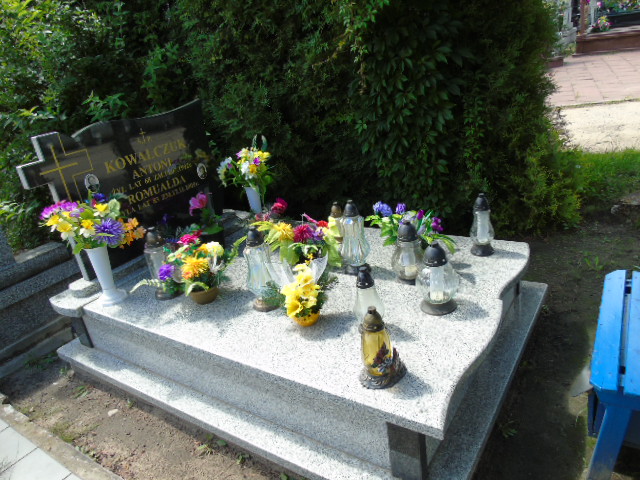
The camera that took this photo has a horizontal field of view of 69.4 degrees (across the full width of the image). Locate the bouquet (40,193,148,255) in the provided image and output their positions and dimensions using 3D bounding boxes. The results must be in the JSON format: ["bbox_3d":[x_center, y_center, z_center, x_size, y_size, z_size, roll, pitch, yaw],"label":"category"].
[{"bbox_3d":[-1.063,-0.077,2.160,0.450,0.270,0.340,-21,26,-29],"label":"bouquet"}]

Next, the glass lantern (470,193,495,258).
[{"bbox_3d":[0.748,-0.079,2.127,0.114,0.291,0.114,-1,23,19],"label":"glass lantern"}]

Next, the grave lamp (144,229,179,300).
[{"bbox_3d":[-0.748,0.108,2.174,0.140,0.335,0.140,-16,24,-18],"label":"grave lamp"}]

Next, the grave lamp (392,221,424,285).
[{"bbox_3d":[0.378,0.047,1.981,0.136,0.276,0.136,-5,22,11],"label":"grave lamp"}]

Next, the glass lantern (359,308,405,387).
[{"bbox_3d":[0.180,0.314,1.425,0.141,0.254,0.131,-26,27,-36],"label":"glass lantern"}]

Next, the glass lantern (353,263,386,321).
[{"bbox_3d":[0.178,0.215,1.699,0.125,0.260,0.125,-6,23,6],"label":"glass lantern"}]

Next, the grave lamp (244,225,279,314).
[{"bbox_3d":[-0.260,0.115,1.949,0.126,0.364,0.126,-12,22,-8],"label":"grave lamp"}]

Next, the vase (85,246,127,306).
[{"bbox_3d":[-1.054,0.163,2.252,0.150,0.260,0.150,-19,25,-24],"label":"vase"}]

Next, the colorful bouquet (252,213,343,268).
[{"bbox_3d":[-0.102,0.033,2.160,0.398,0.223,0.272,-10,22,-3],"label":"colorful bouquet"}]

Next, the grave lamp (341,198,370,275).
[{"bbox_3d":[0.154,-0.015,2.155,0.140,0.340,0.140,-6,23,4],"label":"grave lamp"}]

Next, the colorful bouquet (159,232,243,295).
[{"bbox_3d":[-0.562,0.123,2.118,0.349,0.233,0.272,-15,23,-15],"label":"colorful bouquet"}]

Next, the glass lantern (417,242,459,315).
[{"bbox_3d":[0.447,0.143,1.761,0.165,0.275,0.165,-2,23,14],"label":"glass lantern"}]

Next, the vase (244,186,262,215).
[{"bbox_3d":[-0.393,-0.214,2.954,0.121,0.262,0.121,-12,22,-7],"label":"vase"}]

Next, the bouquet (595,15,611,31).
[{"bbox_3d":[6.418,-4.930,10.500,0.370,0.330,0.330,6,26,30],"label":"bouquet"}]

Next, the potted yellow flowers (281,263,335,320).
[{"bbox_3d":[-0.053,0.210,1.800,0.210,0.235,0.190,-8,22,0],"label":"potted yellow flowers"}]

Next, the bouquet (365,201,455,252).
[{"bbox_3d":[0.435,-0.062,2.183,0.398,0.233,0.272,-4,22,11],"label":"bouquet"}]

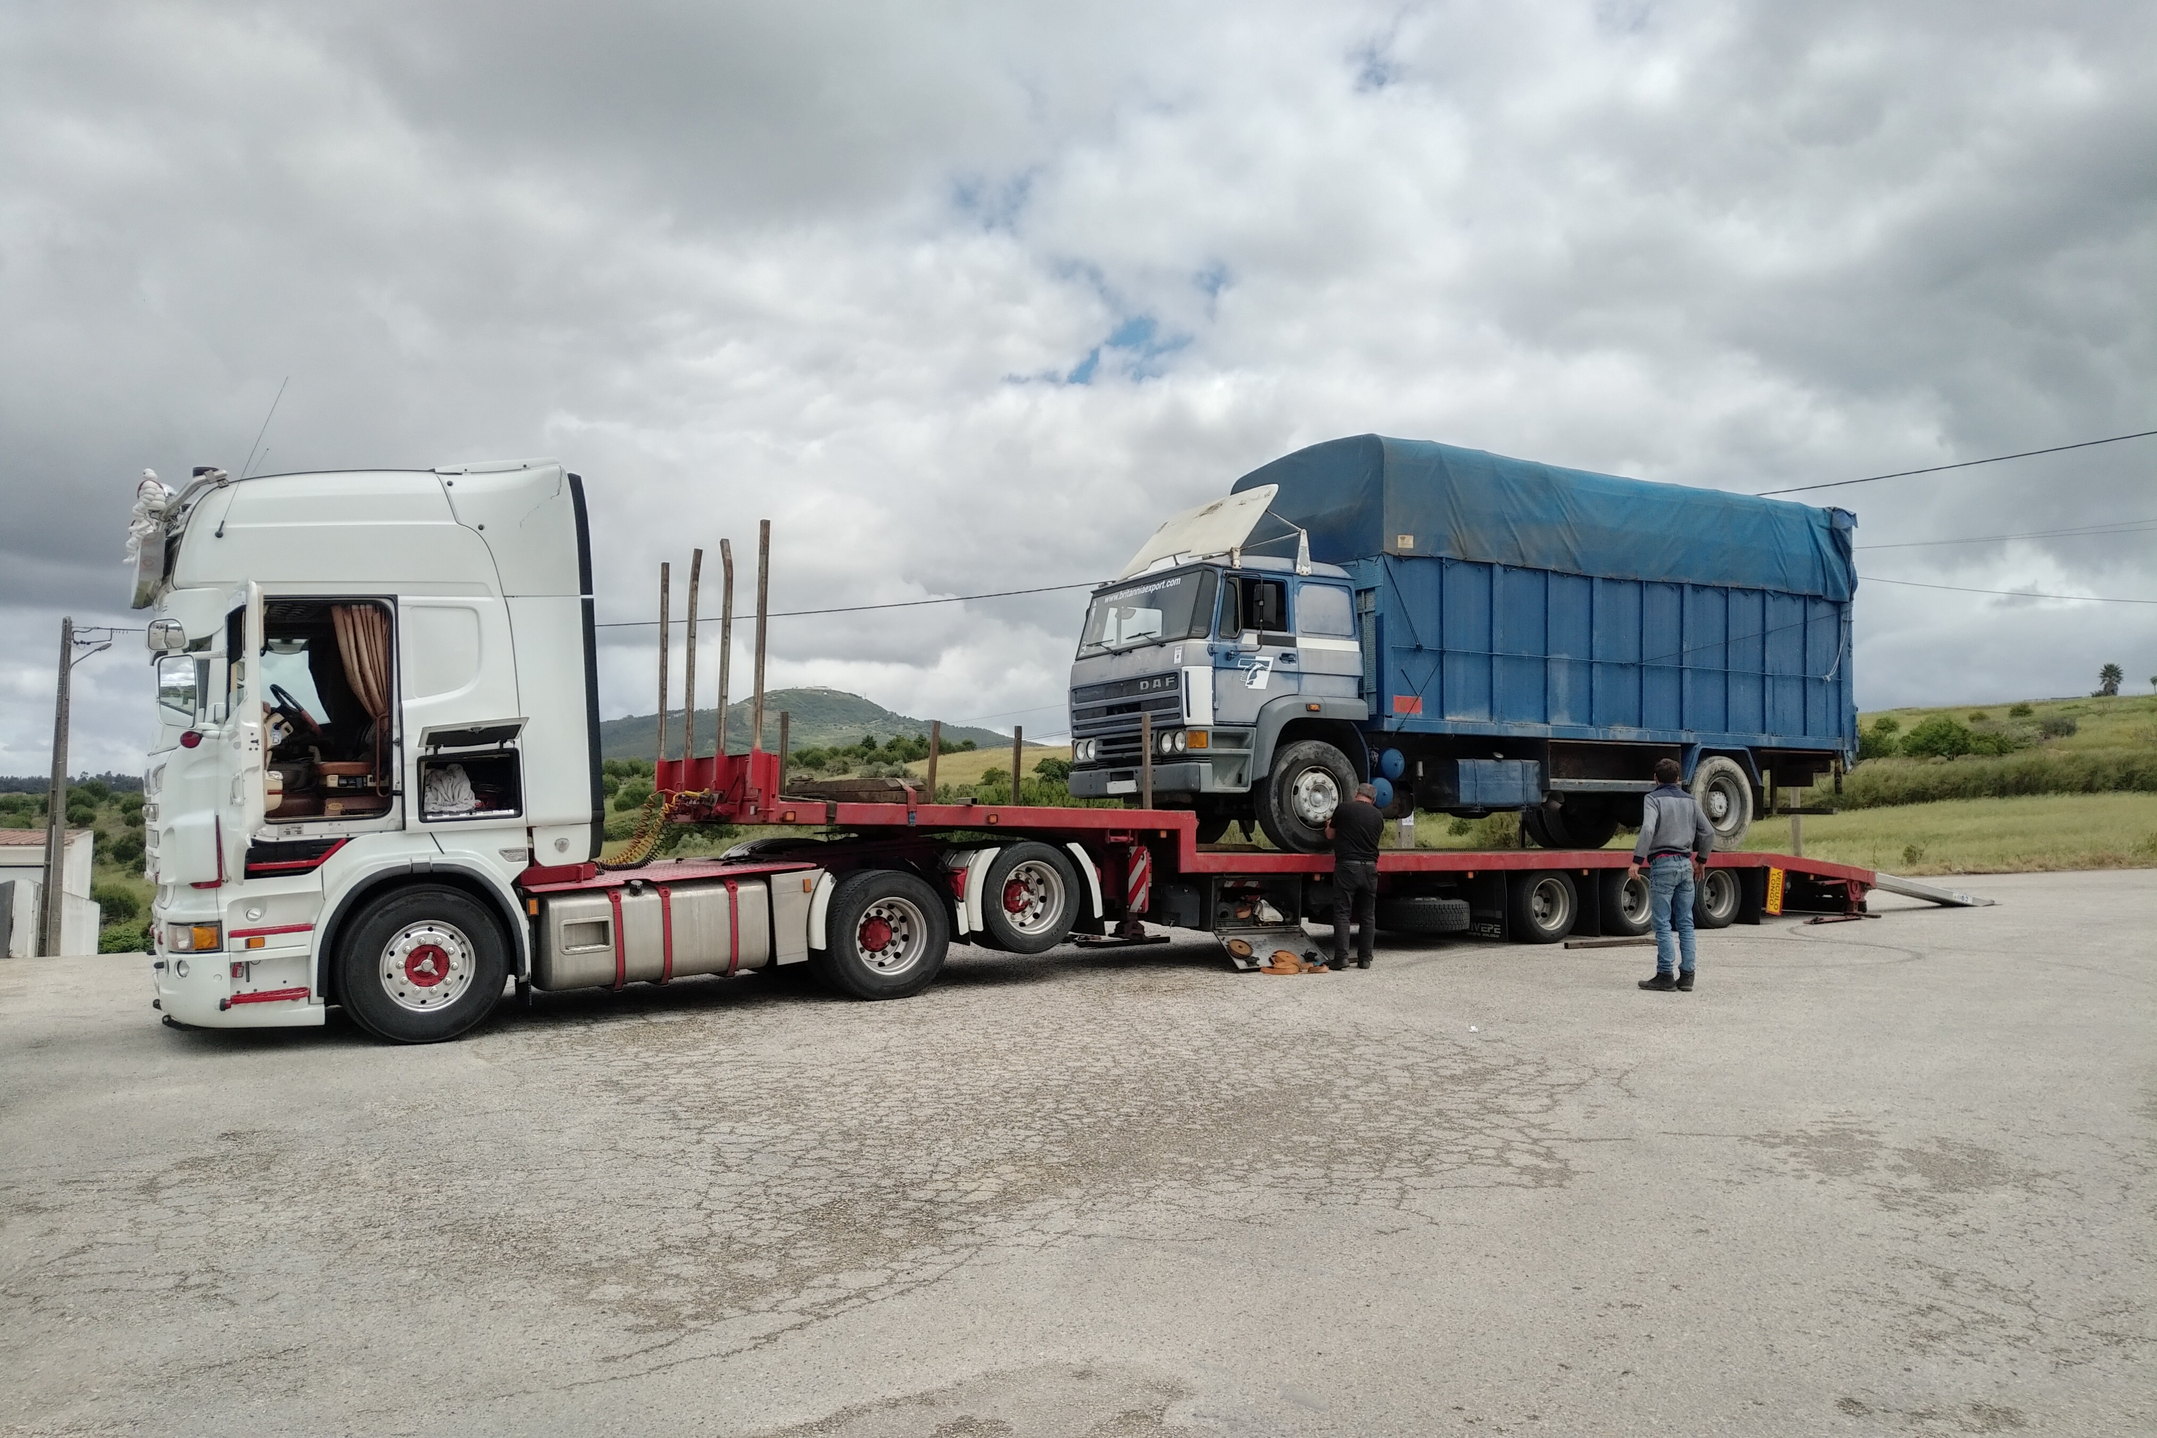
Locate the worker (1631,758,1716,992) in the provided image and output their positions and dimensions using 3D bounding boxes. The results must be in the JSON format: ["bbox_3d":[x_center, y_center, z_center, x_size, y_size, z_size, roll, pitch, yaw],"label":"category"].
[{"bbox_3d":[4.603,1.213,11.705,0.620,1.790,0.360,0,-3,-5],"label":"worker"}]

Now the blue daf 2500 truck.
[{"bbox_3d":[4.783,-0.623,17.053,9.850,4.220,2.550,3,-5,-31],"label":"blue daf 2500 truck"}]

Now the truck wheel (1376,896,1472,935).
[{"bbox_3d":[3.536,2.002,15.329,1.000,0.310,1.000,-1,-3,0],"label":"truck wheel"}]

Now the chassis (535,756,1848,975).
[{"bbox_3d":[2.774,1.402,15.703,15.100,1.920,2.550,1,-4,-31],"label":"chassis"}]

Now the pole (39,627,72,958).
[{"bbox_3d":[-20.455,1.486,30.000,0.400,7.100,0.400,-1,-3,0],"label":"pole"}]

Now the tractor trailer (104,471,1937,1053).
[{"bbox_3d":[1.405,0.310,14.873,18.240,4.050,2.750,1,-4,-32],"label":"tractor trailer"}]

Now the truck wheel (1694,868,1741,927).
[{"bbox_3d":[7.148,1.979,17.038,0.810,0.810,0.300,1,-4,-31],"label":"truck wheel"}]

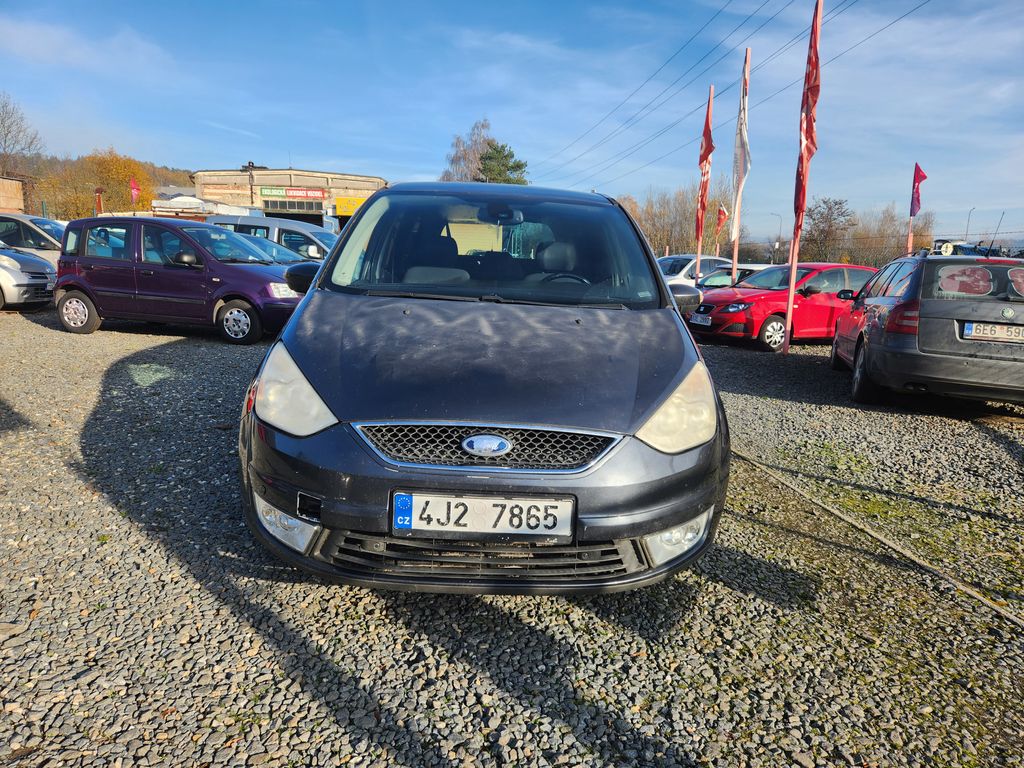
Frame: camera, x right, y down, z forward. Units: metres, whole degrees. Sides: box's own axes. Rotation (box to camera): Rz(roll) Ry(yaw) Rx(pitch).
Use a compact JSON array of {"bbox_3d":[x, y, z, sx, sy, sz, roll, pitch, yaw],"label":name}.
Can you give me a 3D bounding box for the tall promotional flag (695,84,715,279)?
[{"bbox_3d":[4.634,-4.272,16.468,0.380,5.610,0.250,1,10,0],"label":"tall promotional flag"}]

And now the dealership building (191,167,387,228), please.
[{"bbox_3d":[-13.263,-11.444,49.863,12.187,6.308,14.000,4,10,6],"label":"dealership building"}]

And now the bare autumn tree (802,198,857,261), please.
[{"bbox_3d":[15.446,-6.414,33.249,2.900,5.208,2.800,3,10,0],"label":"bare autumn tree"}]

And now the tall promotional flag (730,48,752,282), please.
[{"bbox_3d":[4.488,-3.681,13.426,0.380,5.483,0.250,1,10,0],"label":"tall promotional flag"}]

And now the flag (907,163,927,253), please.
[{"bbox_3d":[8.049,-2.565,13.688,0.420,3.578,0.200,0,10,1],"label":"flag"}]

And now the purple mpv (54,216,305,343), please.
[{"bbox_3d":[-4.301,-1.443,9.333,3.540,1.540,1.620,5,10,9],"label":"purple mpv"}]

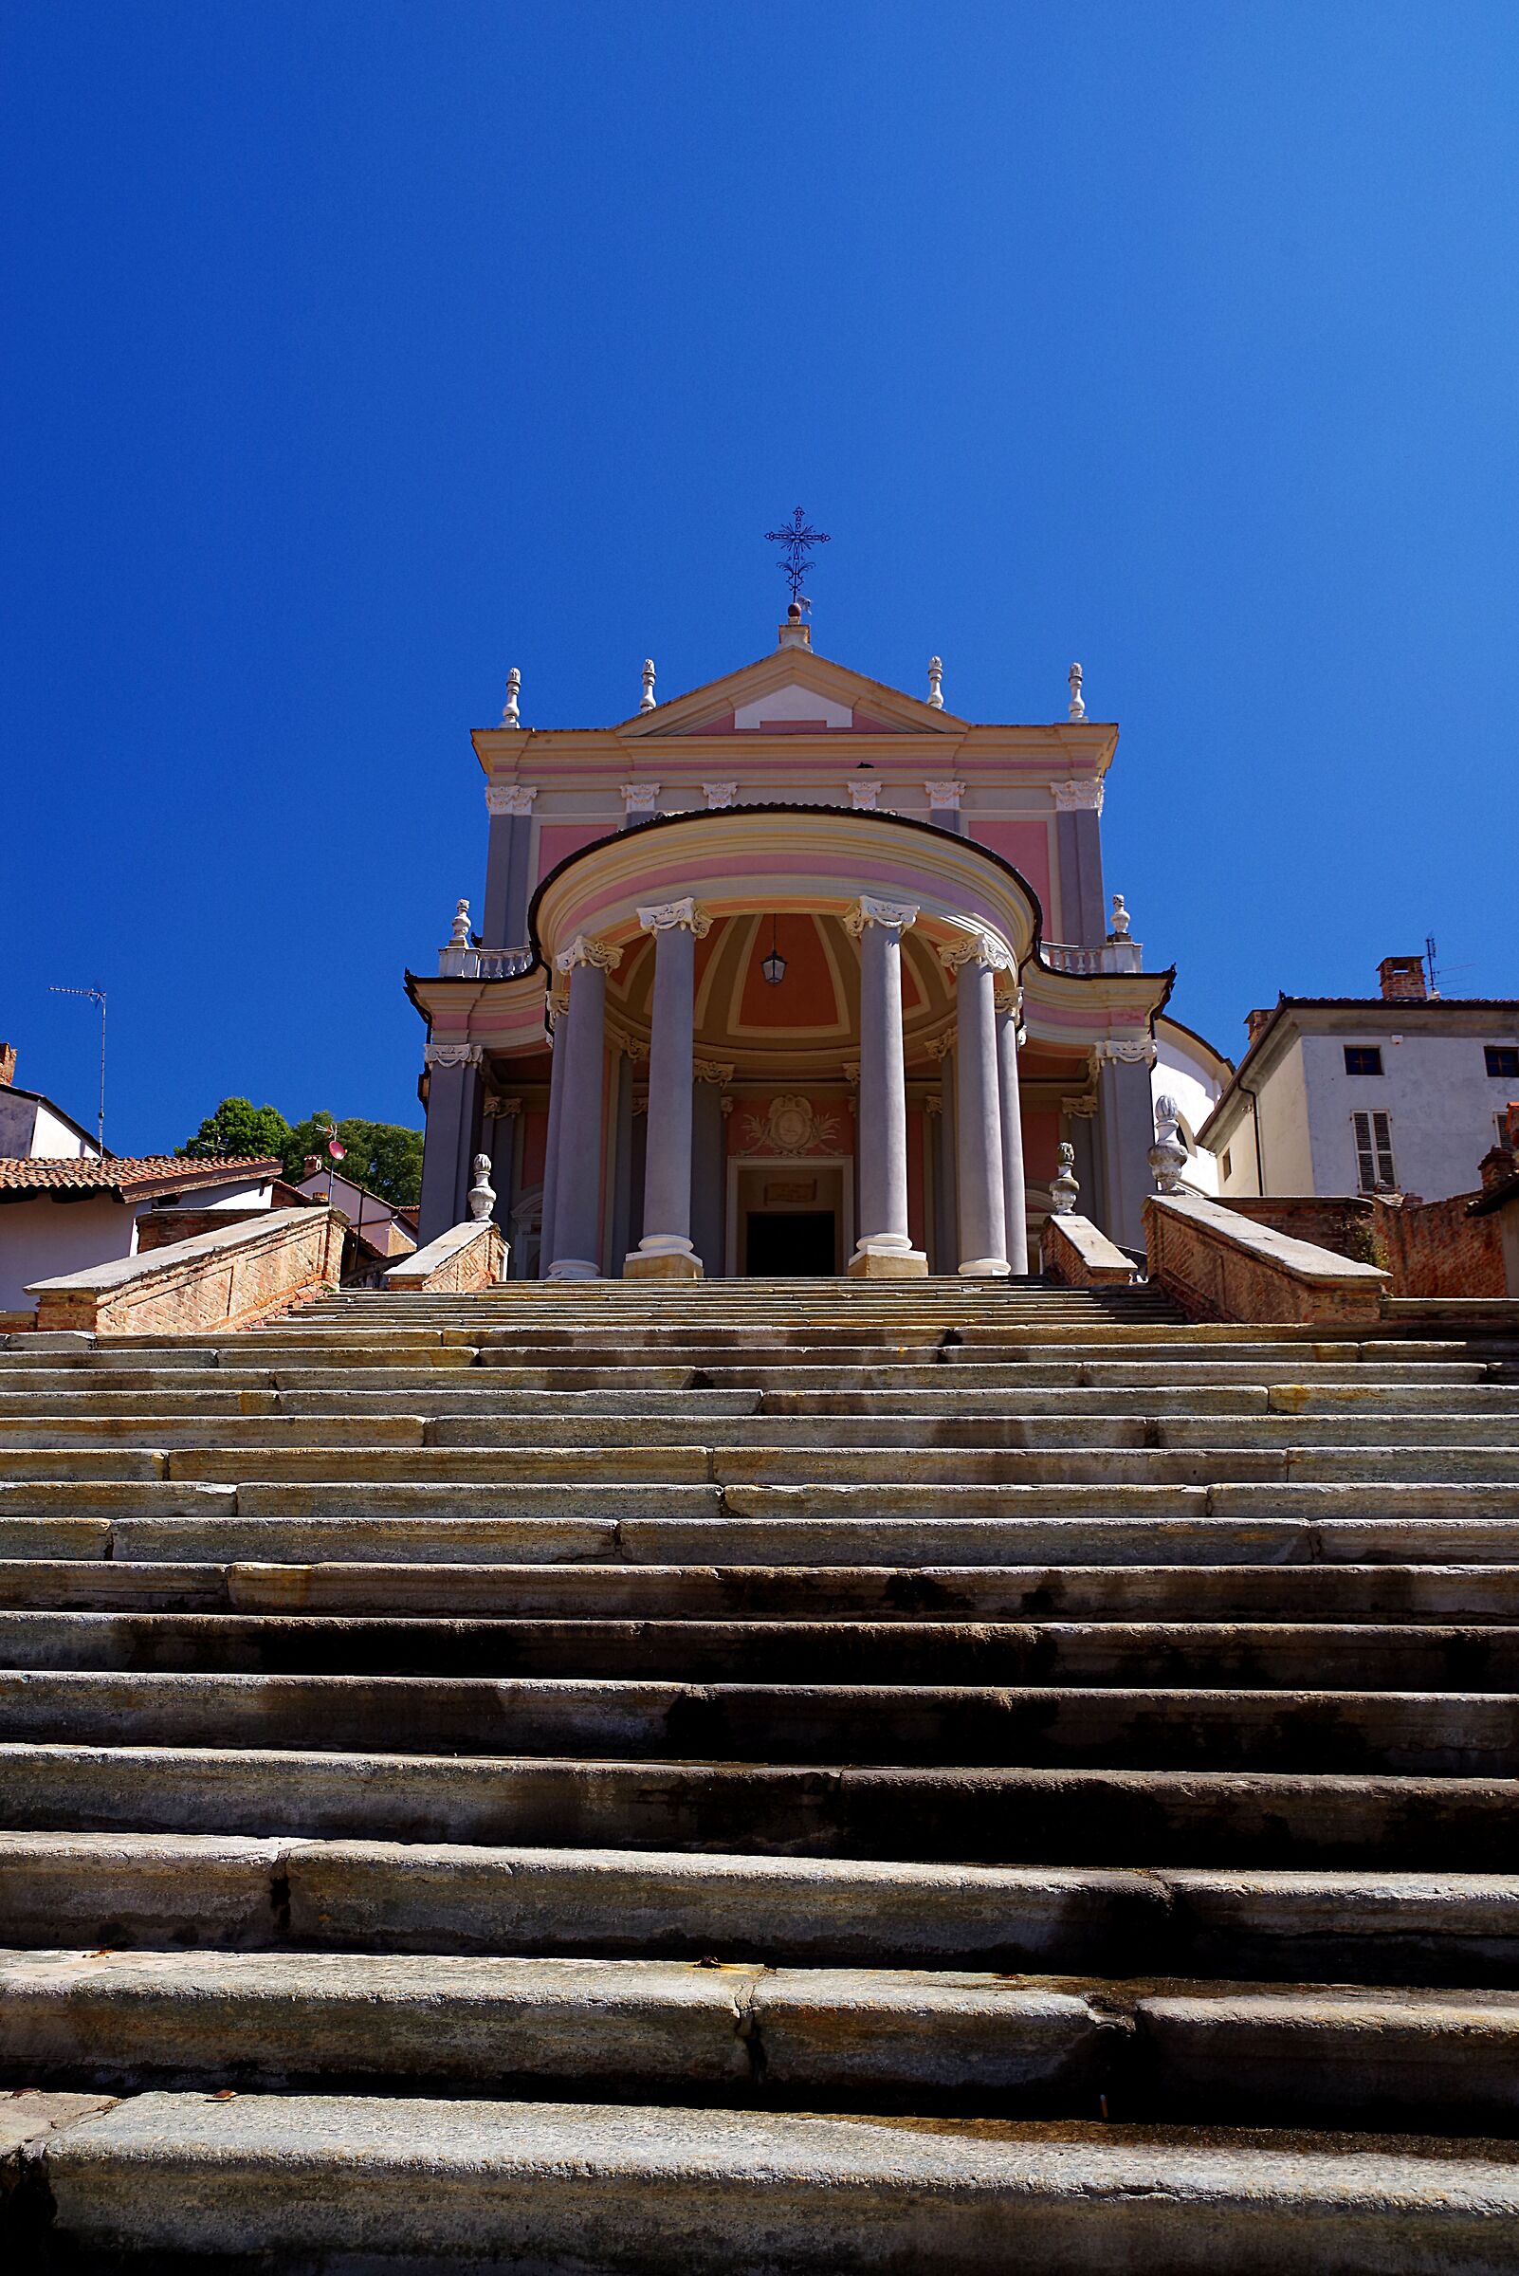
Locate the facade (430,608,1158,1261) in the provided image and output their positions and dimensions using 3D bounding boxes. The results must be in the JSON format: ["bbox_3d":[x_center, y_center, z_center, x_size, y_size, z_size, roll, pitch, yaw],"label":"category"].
[{"bbox_3d":[0.570,-4.885,32.004,14.369,17.902,11.000,0,-17,2],"label":"facade"}]

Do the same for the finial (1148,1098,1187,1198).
[{"bbox_3d":[4.042,0.075,16.909,0.384,1.032,0.384,0,-17,2],"label":"finial"}]

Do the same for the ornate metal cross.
[{"bbox_3d":[0.880,-13.417,39.475,1.487,2.746,0.250,0,-17,2],"label":"ornate metal cross"}]

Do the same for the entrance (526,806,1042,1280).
[{"bbox_3d":[0.343,-0.318,28.283,8.963,6.964,6.800,0,-17,2],"label":"entrance"}]

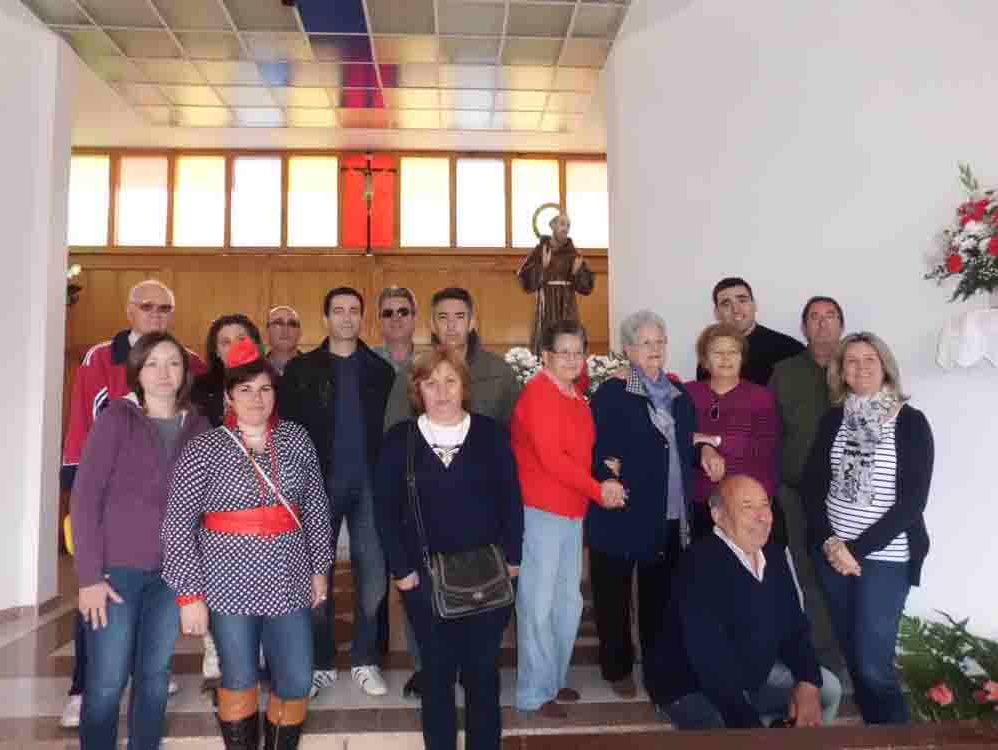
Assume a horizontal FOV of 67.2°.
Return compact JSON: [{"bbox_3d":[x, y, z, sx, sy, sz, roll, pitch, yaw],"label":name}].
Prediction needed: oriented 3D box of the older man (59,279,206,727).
[{"bbox_3d":[-1.536,0.484,3.175,0.560,1.770,0.420,0,-4,-8],"label":"older man"}]

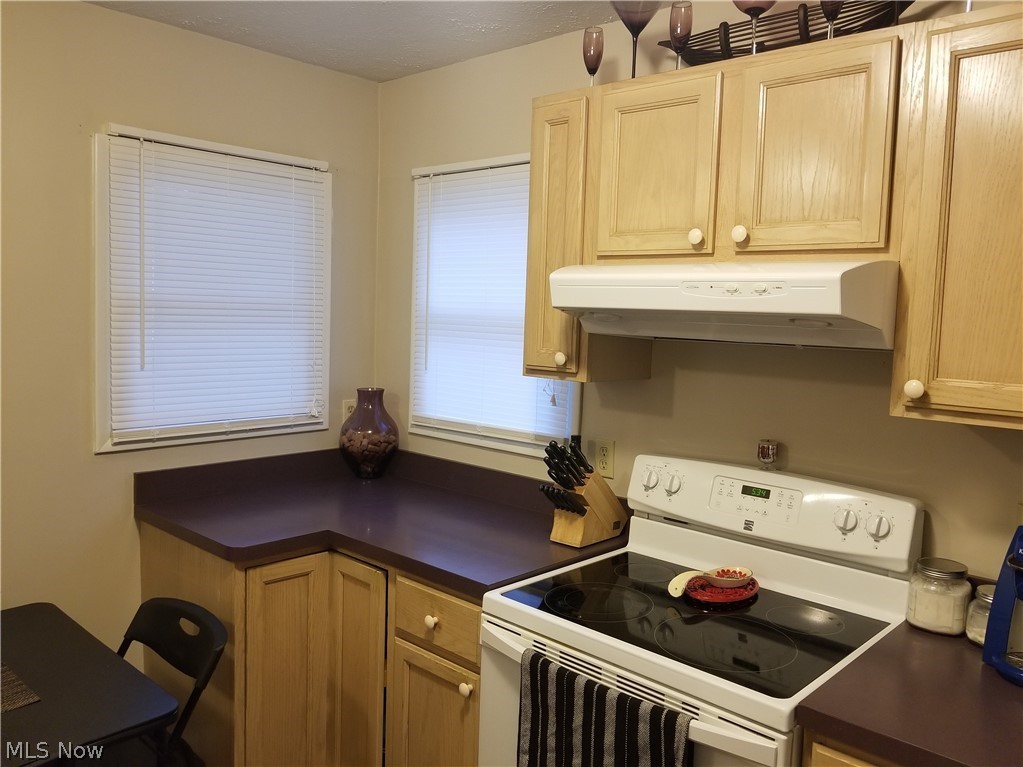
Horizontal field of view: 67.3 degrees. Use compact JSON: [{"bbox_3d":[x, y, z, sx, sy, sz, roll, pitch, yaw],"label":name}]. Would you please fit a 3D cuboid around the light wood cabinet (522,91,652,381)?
[{"bbox_3d":[0.225,-0.399,2.183,0.228,0.764,0.330,7,7,43],"label":"light wood cabinet"}]

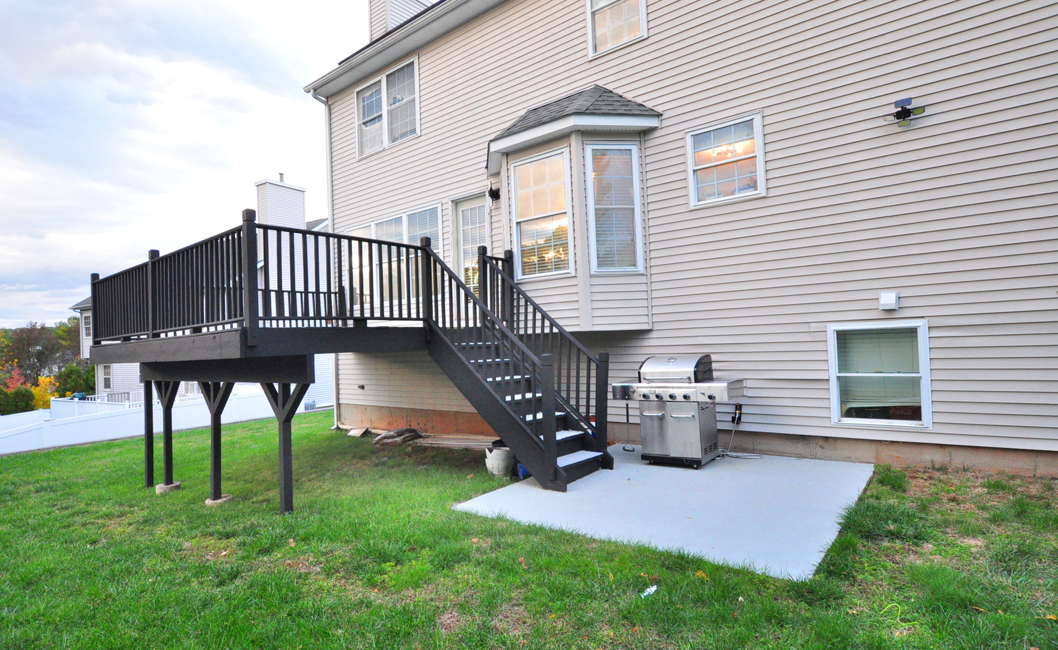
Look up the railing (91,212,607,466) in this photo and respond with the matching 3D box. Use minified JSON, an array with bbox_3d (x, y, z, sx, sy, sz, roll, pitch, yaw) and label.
[{"bbox_3d":[-2.252,0.304,6.837,6.230,2.400,4.030,-4,-2,37],"label":"railing"}]

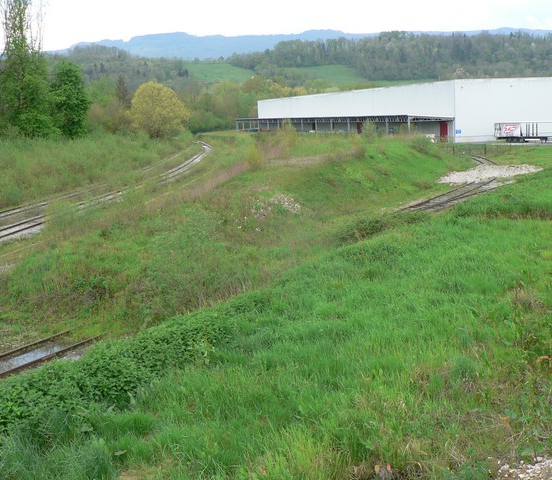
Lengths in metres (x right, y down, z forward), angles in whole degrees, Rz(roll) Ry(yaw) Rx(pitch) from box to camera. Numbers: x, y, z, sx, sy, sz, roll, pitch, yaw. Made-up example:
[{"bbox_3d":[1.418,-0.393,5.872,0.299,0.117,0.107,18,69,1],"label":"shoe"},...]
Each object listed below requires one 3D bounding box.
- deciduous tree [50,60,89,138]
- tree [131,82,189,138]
[{"bbox_3d":[-47.637,-32.453,180.000,9.272,19.240,9.272,-2,9,0],"label":"deciduous tree"},{"bbox_3d":[-32.707,-36.357,218.000,16.283,16.845,16.283,-2,9,0],"label":"tree"}]

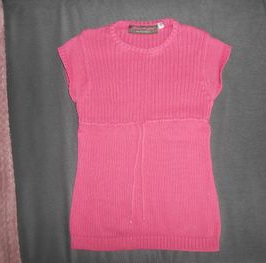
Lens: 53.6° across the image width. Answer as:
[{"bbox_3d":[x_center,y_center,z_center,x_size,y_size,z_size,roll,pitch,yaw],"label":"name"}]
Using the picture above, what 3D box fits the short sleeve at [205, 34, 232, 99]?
[{"bbox_3d":[0.240,-0.186,0.740,0.079,0.022,0.186,0,87,0],"label":"short sleeve"}]

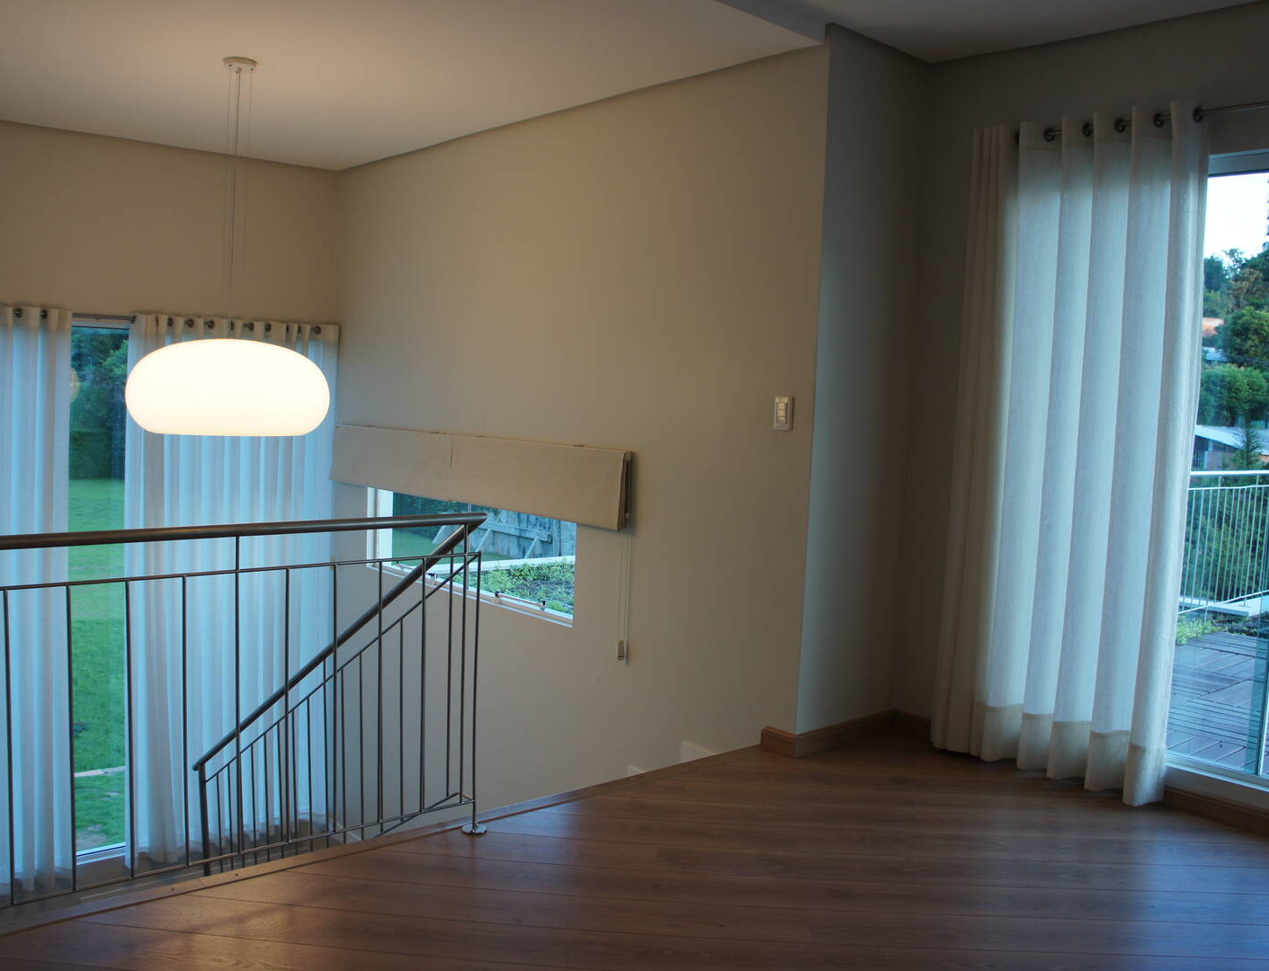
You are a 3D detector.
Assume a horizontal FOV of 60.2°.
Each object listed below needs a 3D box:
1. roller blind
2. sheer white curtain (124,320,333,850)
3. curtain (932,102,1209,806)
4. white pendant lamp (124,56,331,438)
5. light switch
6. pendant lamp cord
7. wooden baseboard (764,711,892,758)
[{"bbox_3d":[-0.934,-0.082,5.768,0.058,0.339,2.679,-2,7,-42],"label":"roller blind"},{"bbox_3d":[-2.333,0.592,6.381,1.278,3.105,0.116,-2,7,-42],"label":"sheer white curtain"},{"bbox_3d":[1.511,-0.113,3.894,0.116,2.373,0.853,-2,7,-42],"label":"curtain"},{"bbox_3d":[-1.669,-0.963,4.507,0.816,1.549,0.816,-2,7,-42],"label":"white pendant lamp"},{"bbox_3d":[0.561,-0.272,4.146,0.014,0.125,0.084,-2,7,-42],"label":"light switch"},{"bbox_3d":[-1.644,-1.182,4.494,0.115,1.100,0.115,-2,7,-42],"label":"pendant lamp cord"},{"bbox_3d":[0.778,0.973,4.390,0.612,0.088,0.167,-2,7,-42],"label":"wooden baseboard"}]

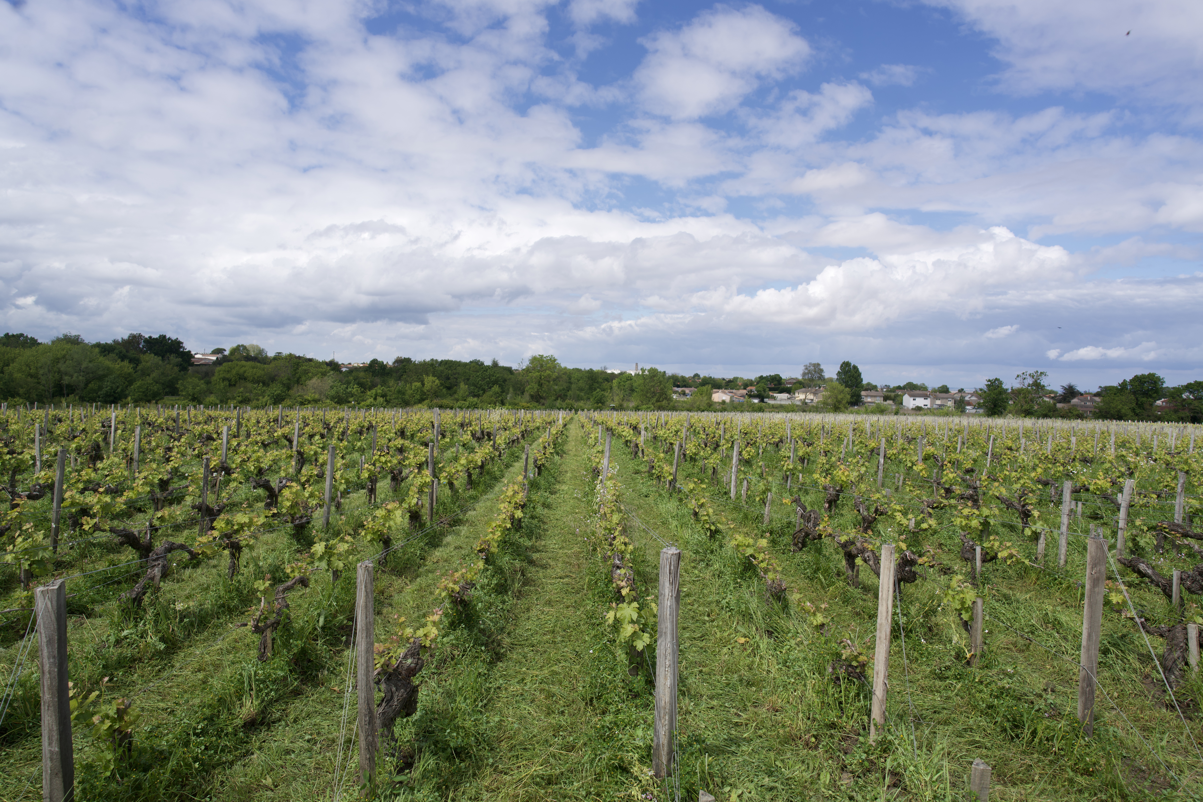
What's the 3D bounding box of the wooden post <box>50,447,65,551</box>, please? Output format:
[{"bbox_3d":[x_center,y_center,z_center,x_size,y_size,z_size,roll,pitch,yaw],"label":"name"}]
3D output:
[{"bbox_3d":[-5.521,1.029,8.149,0.069,1.059,0.069,4,0,-2],"label":"wooden post"}]

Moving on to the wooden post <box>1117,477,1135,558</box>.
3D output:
[{"bbox_3d":[5.819,1.306,8.910,0.080,0.906,0.080,8,0,-2],"label":"wooden post"}]

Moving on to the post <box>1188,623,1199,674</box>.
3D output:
[{"bbox_3d":[3.926,1.650,5.310,0.064,0.340,0.064,-4,1,-2],"label":"post"}]

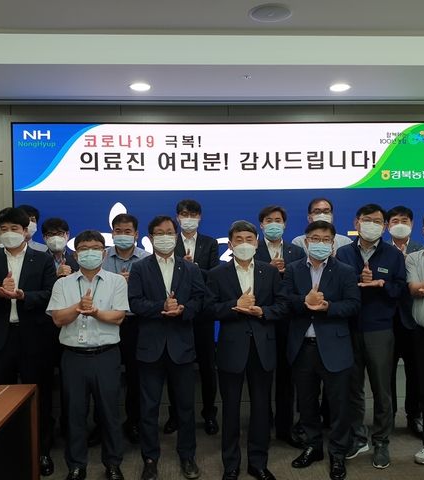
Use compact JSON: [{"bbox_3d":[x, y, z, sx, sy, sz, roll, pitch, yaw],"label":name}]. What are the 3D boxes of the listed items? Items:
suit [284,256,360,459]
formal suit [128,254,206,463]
[{"bbox_3d":[0.747,0.794,3.250,0.510,1.380,0.360,-1,0,17],"label":"suit"},{"bbox_3d":[-0.297,0.791,3.210,0.510,1.400,0.360,-1,0,-5],"label":"formal suit"}]

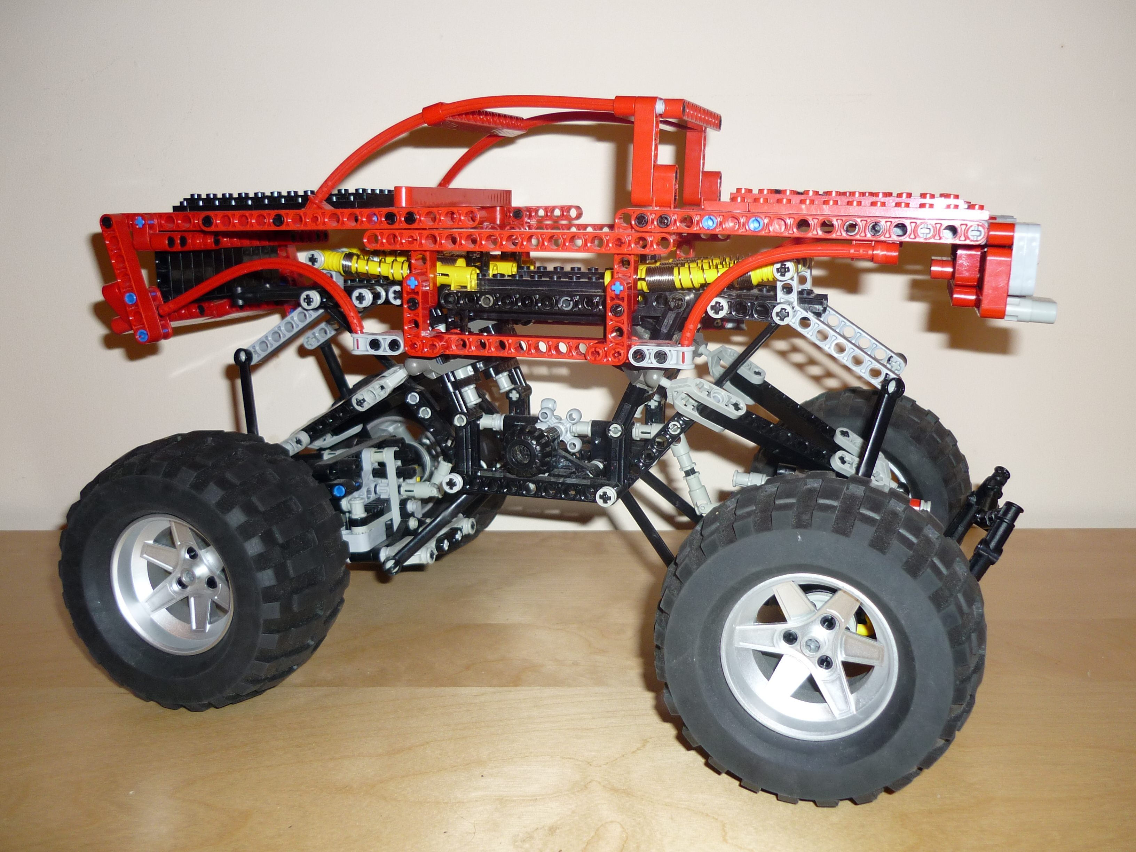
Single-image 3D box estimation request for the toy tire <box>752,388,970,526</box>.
[{"bbox_3d":[0.146,0.034,0.547,0.107,0.107,0.053,3,12,13],"label":"toy tire"}]

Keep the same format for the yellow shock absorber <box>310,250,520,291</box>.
[{"bbox_3d":[-0.072,-0.064,0.442,0.078,0.011,0.011,9,13,13],"label":"yellow shock absorber"}]

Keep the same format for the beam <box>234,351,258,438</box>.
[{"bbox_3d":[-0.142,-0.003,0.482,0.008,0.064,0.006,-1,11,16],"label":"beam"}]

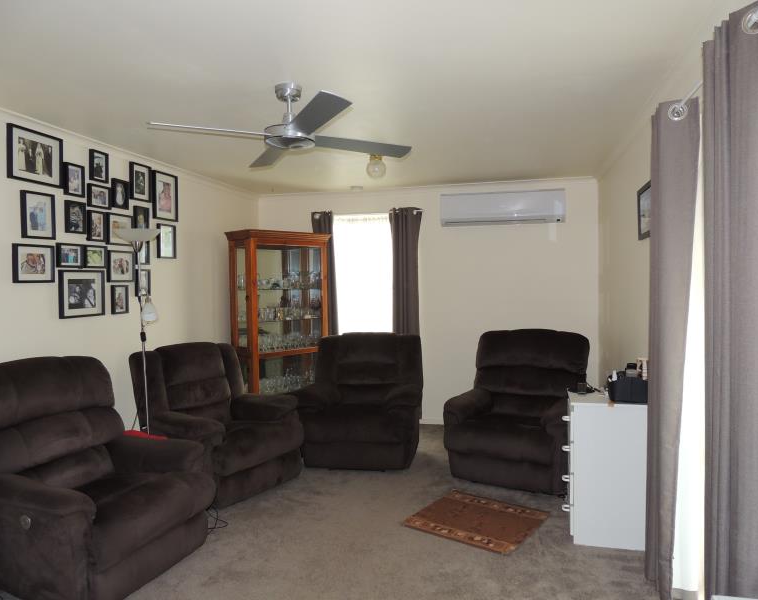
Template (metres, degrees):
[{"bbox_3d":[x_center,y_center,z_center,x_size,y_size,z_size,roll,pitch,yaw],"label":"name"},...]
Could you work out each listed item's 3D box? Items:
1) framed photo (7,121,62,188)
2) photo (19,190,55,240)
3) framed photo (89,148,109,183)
[{"bbox_3d":[-2.006,-0.832,3.254,0.025,0.304,0.364,0,2,14],"label":"framed photo"},{"bbox_3d":[-1.913,-0.472,3.122,0.024,0.258,0.211,0,2,13],"label":"photo"},{"bbox_3d":[-1.810,-0.860,3.591,0.024,0.196,0.148,0,2,13],"label":"framed photo"}]

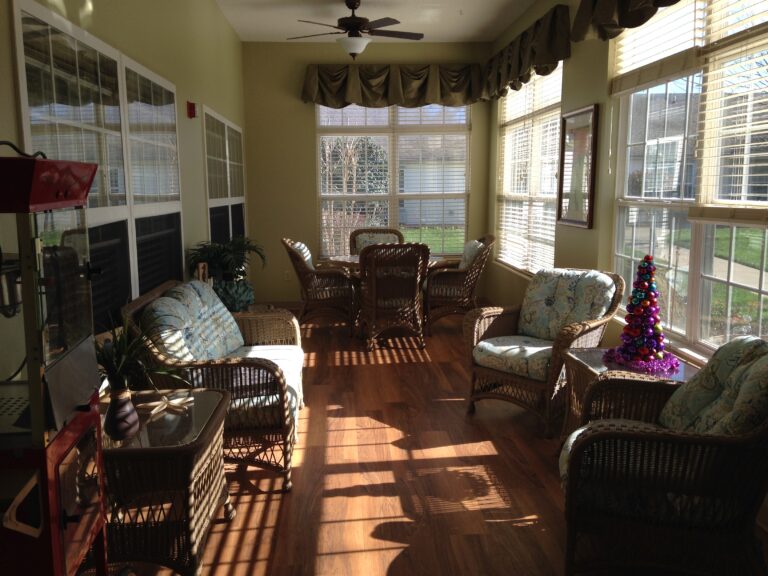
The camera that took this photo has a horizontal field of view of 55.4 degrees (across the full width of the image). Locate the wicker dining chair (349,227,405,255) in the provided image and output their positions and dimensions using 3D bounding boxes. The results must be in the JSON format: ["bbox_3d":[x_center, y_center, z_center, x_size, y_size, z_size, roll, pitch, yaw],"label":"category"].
[{"bbox_3d":[-0.072,-0.169,8.356,0.641,0.957,0.710,-1,8,-3],"label":"wicker dining chair"}]

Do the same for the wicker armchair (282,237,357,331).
[{"bbox_3d":[-0.652,-0.029,7.556,0.707,0.975,0.606,-1,8,-3],"label":"wicker armchair"}]

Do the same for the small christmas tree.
[{"bbox_3d":[1.270,0.116,3.662,0.365,0.553,0.365,-1,8,-3],"label":"small christmas tree"}]

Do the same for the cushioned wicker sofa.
[{"bbox_3d":[-0.891,0.456,4.211,0.818,0.929,1.404,-1,8,-3],"label":"cushioned wicker sofa"}]

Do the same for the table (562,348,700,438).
[{"bbox_3d":[1.299,0.685,3.706,0.556,0.581,0.737,-1,8,-3],"label":"table"}]

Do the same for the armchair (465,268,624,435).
[{"bbox_3d":[1.037,0.367,4.712,0.779,0.908,0.750,-7,11,-41],"label":"armchair"}]

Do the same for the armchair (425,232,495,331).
[{"bbox_3d":[0.758,-0.051,7.502,0.710,0.957,0.641,-1,8,-3],"label":"armchair"}]

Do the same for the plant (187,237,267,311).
[{"bbox_3d":[-1.122,-0.090,5.281,0.546,0.561,0.505,-1,8,-3],"label":"plant"}]

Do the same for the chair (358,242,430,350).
[{"bbox_3d":[0.084,0.057,6.750,0.641,0.957,0.710,-1,8,-3],"label":"chair"}]

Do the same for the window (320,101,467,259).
[{"bbox_3d":[0.123,-1.306,8.911,1.844,1.869,0.121,-1,8,-3],"label":"window"}]

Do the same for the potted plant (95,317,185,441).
[{"bbox_3d":[-0.904,0.323,2.639,0.365,0.434,0.345,-1,8,-3],"label":"potted plant"}]

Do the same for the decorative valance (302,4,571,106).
[{"bbox_3d":[0.243,-2.198,7.243,2.243,0.495,3.051,-1,8,-3],"label":"decorative valance"}]

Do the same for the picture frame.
[{"bbox_3d":[1.459,-0.912,5.564,0.040,0.868,0.789,-1,8,-3],"label":"picture frame"}]

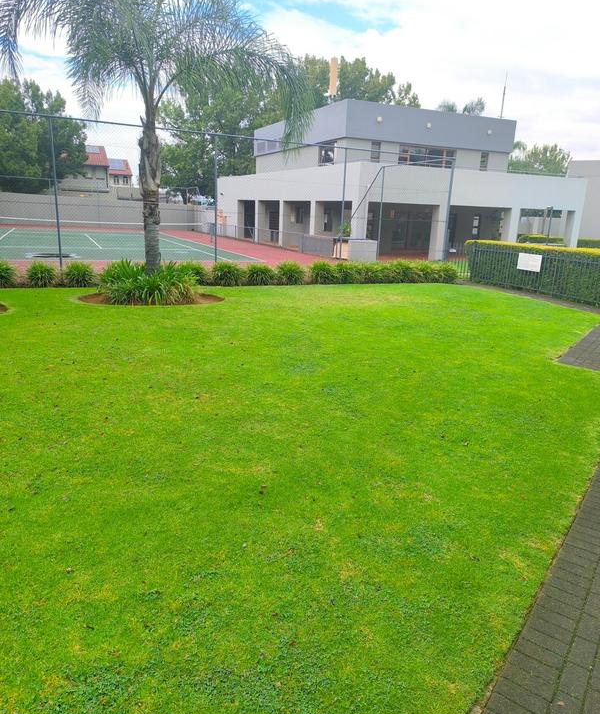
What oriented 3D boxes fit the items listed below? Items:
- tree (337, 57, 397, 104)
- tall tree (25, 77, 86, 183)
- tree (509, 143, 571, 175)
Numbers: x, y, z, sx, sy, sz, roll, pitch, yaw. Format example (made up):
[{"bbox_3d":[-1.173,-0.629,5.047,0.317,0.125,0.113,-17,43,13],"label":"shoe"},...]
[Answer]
[{"bbox_3d":[5.978,-20.800,52.119,6.500,15.270,6.500,4,15,5],"label":"tree"},{"bbox_3d":[-22.609,-19.795,49.908,7.000,11.220,6.800,-4,16,-23],"label":"tall tree"},{"bbox_3d":[15.494,-10.683,35.346,5.000,6.460,4.800,8,16,21],"label":"tree"}]

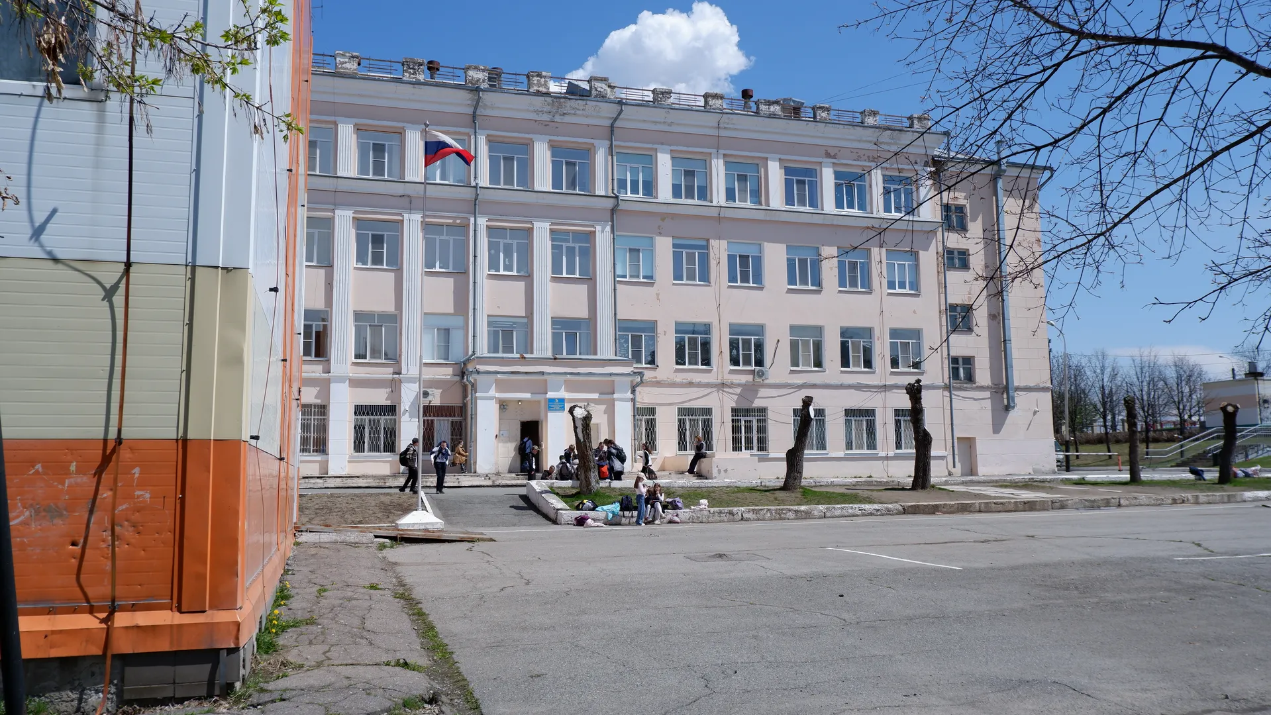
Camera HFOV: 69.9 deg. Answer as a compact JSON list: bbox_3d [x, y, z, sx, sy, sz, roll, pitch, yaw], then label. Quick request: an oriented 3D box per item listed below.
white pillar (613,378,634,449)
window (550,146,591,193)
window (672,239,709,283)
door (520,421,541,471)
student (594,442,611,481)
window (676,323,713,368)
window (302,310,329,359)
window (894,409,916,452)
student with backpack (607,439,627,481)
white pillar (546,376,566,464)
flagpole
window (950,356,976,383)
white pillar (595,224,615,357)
[{"bbox_3d":[-0.465,2.518,33.555,0.705,3.380,0.250,1,-7,-15],"label":"white pillar"},{"bbox_3d":[-2.829,-8.168,39.647,1.719,1.962,0.150,1,-7,-16],"label":"window"},{"bbox_3d":[2.528,-4.348,41.098,1.761,2.051,0.150,1,-7,-16],"label":"window"},{"bbox_3d":[-4.127,3.496,35.641,0.790,2.005,0.150,1,-7,-16],"label":"door"},{"bbox_3d":[-1.072,3.422,28.900,0.380,1.521,0.420,-6,-8,36],"label":"student"},{"bbox_3d":[2.597,-0.557,40.507,1.753,2.042,0.200,1,-7,-16],"label":"window"},{"bbox_3d":[-12.905,-0.875,35.720,1.678,2.003,0.200,1,-6,-16],"label":"window"},{"bbox_3d":[12.223,3.200,40.399,1.585,1.932,0.150,1,-7,-16],"label":"window"},{"bbox_3d":[-0.599,3.390,28.900,0.560,1.585,0.450,-2,-7,9],"label":"student with backpack"},{"bbox_3d":[-3.081,2.623,35.083,0.716,3.625,0.300,1,-6,-16],"label":"white pillar"},{"bbox_3d":[-5.975,-1.296,25.659,0.120,11.128,0.120,1,-7,-15],"label":"flagpole"},{"bbox_3d":[16.062,0.622,44.670,1.407,1.348,0.200,1,-7,-16],"label":"window"},{"bbox_3d":[-1.339,-2.466,39.043,0.846,6.652,0.250,1,-6,-16],"label":"white pillar"}]

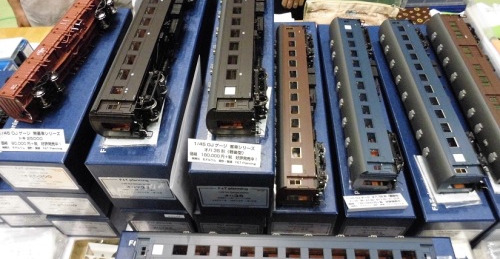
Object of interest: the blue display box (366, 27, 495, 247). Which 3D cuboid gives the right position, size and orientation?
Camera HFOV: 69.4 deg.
[{"bbox_3d":[0.372,-0.016,0.835,0.118,0.136,0.547,2,51,2],"label":"blue display box"}]

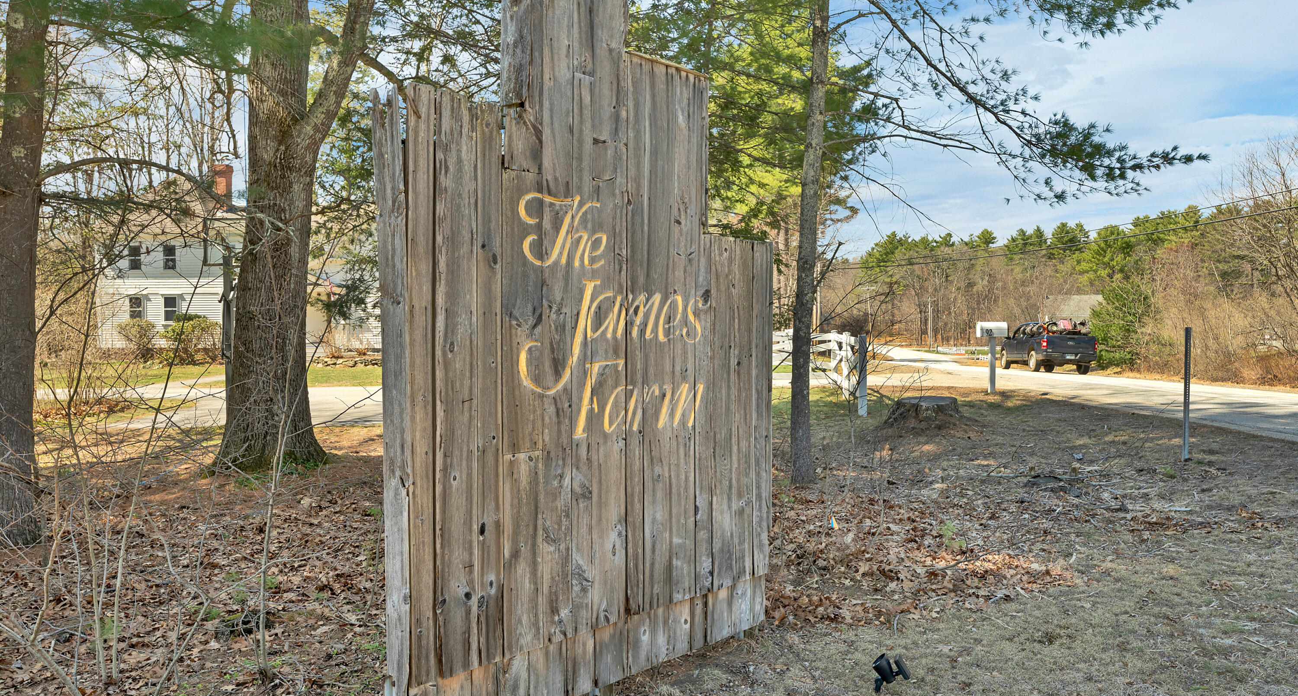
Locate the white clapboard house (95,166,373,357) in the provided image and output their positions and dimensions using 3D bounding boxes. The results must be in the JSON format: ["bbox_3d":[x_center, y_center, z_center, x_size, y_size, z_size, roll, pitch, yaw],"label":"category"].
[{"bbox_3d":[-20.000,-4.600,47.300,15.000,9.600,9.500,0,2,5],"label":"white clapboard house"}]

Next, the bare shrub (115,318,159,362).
[{"bbox_3d":[-24.300,-0.420,41.000,2.000,2.000,1.900,0,2,0],"label":"bare shrub"}]

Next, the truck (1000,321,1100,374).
[{"bbox_3d":[16.000,0.000,35.100,2.050,1.970,5.850,2,1,6],"label":"truck"}]

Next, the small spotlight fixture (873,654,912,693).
[{"bbox_3d":[0.940,1.260,3.350,0.130,0.145,0.095,1,2,30],"label":"small spotlight fixture"}]

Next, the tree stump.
[{"bbox_3d":[3.780,0.870,12.000,1.050,0.370,1.000,0,2,0],"label":"tree stump"}]

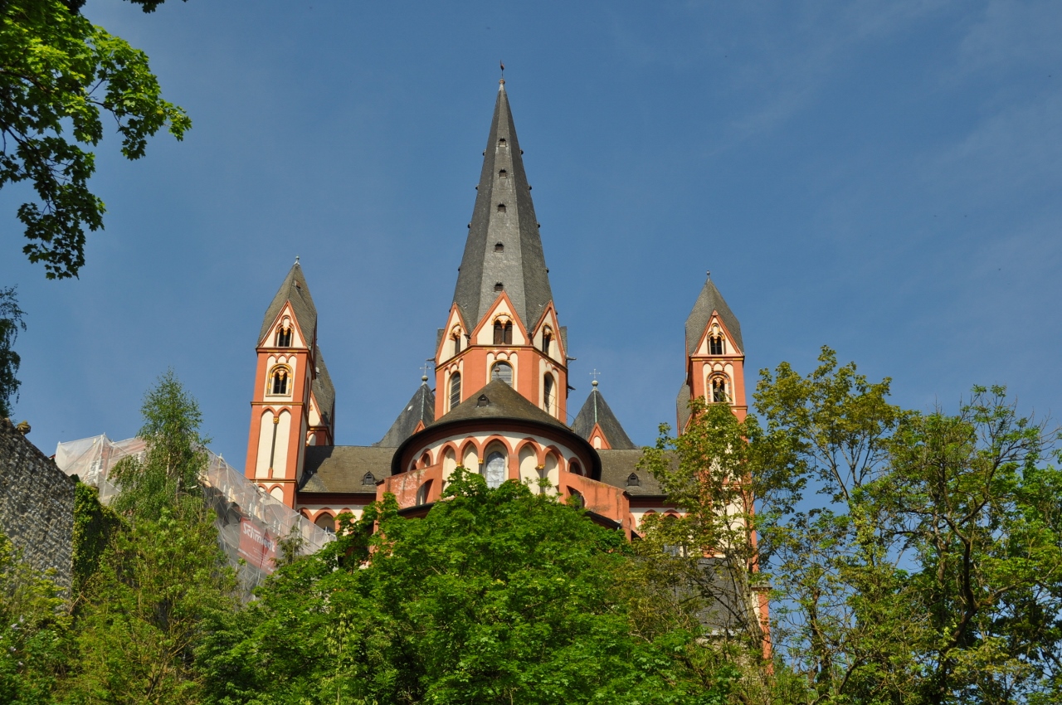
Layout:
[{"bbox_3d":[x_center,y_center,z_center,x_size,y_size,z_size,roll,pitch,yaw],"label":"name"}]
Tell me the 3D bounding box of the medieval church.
[{"bbox_3d":[-2.600,5.910,125.060,37.500,66.000,56.500,1,-30,-1],"label":"medieval church"}]

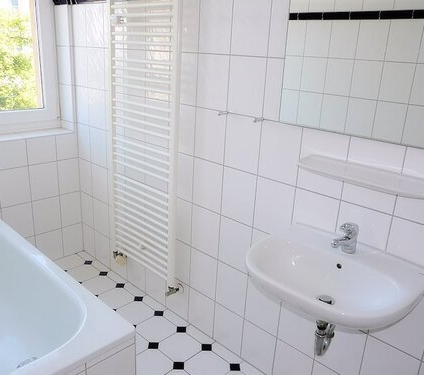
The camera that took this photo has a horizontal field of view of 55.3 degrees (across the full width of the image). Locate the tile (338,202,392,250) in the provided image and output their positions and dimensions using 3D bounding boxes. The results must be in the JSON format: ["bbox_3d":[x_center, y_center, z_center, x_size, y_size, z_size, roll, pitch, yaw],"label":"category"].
[{"bbox_3d":[0.559,0.193,1.510,0.196,0.248,0.010,19,25,40],"label":"tile"}]

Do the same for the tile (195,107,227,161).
[{"bbox_3d":[-0.004,-0.246,1.936,0.196,0.248,0.010,19,25,40],"label":"tile"}]

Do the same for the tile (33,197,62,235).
[{"bbox_3d":[-1.137,0.194,2.796,0.010,0.248,0.193,19,25,40],"label":"tile"}]

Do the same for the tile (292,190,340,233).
[{"bbox_3d":[0.415,0.141,1.641,0.193,0.246,0.015,19,25,40],"label":"tile"}]

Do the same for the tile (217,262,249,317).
[{"bbox_3d":[0.101,0.514,2.049,0.196,0.248,0.010,19,25,40],"label":"tile"}]

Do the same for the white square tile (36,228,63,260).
[{"bbox_3d":[-1.152,0.427,2.877,0.015,0.238,0.191,19,25,40],"label":"white square tile"}]

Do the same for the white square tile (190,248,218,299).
[{"bbox_3d":[-0.043,0.463,2.176,0.196,0.248,0.010,19,25,40],"label":"white square tile"}]

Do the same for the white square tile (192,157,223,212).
[{"bbox_3d":[-0.016,-0.009,2.018,0.193,0.246,0.015,19,25,40],"label":"white square tile"}]

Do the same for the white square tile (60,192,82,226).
[{"bbox_3d":[-1.018,0.159,2.923,0.015,0.246,0.157,19,25,40],"label":"white square tile"}]

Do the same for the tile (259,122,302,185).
[{"bbox_3d":[0.284,-0.145,1.683,0.196,0.248,0.010,19,25,40],"label":"tile"}]

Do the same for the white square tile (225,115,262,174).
[{"bbox_3d":[0.140,-0.196,1.809,0.196,0.248,0.010,19,25,40],"label":"white square tile"}]

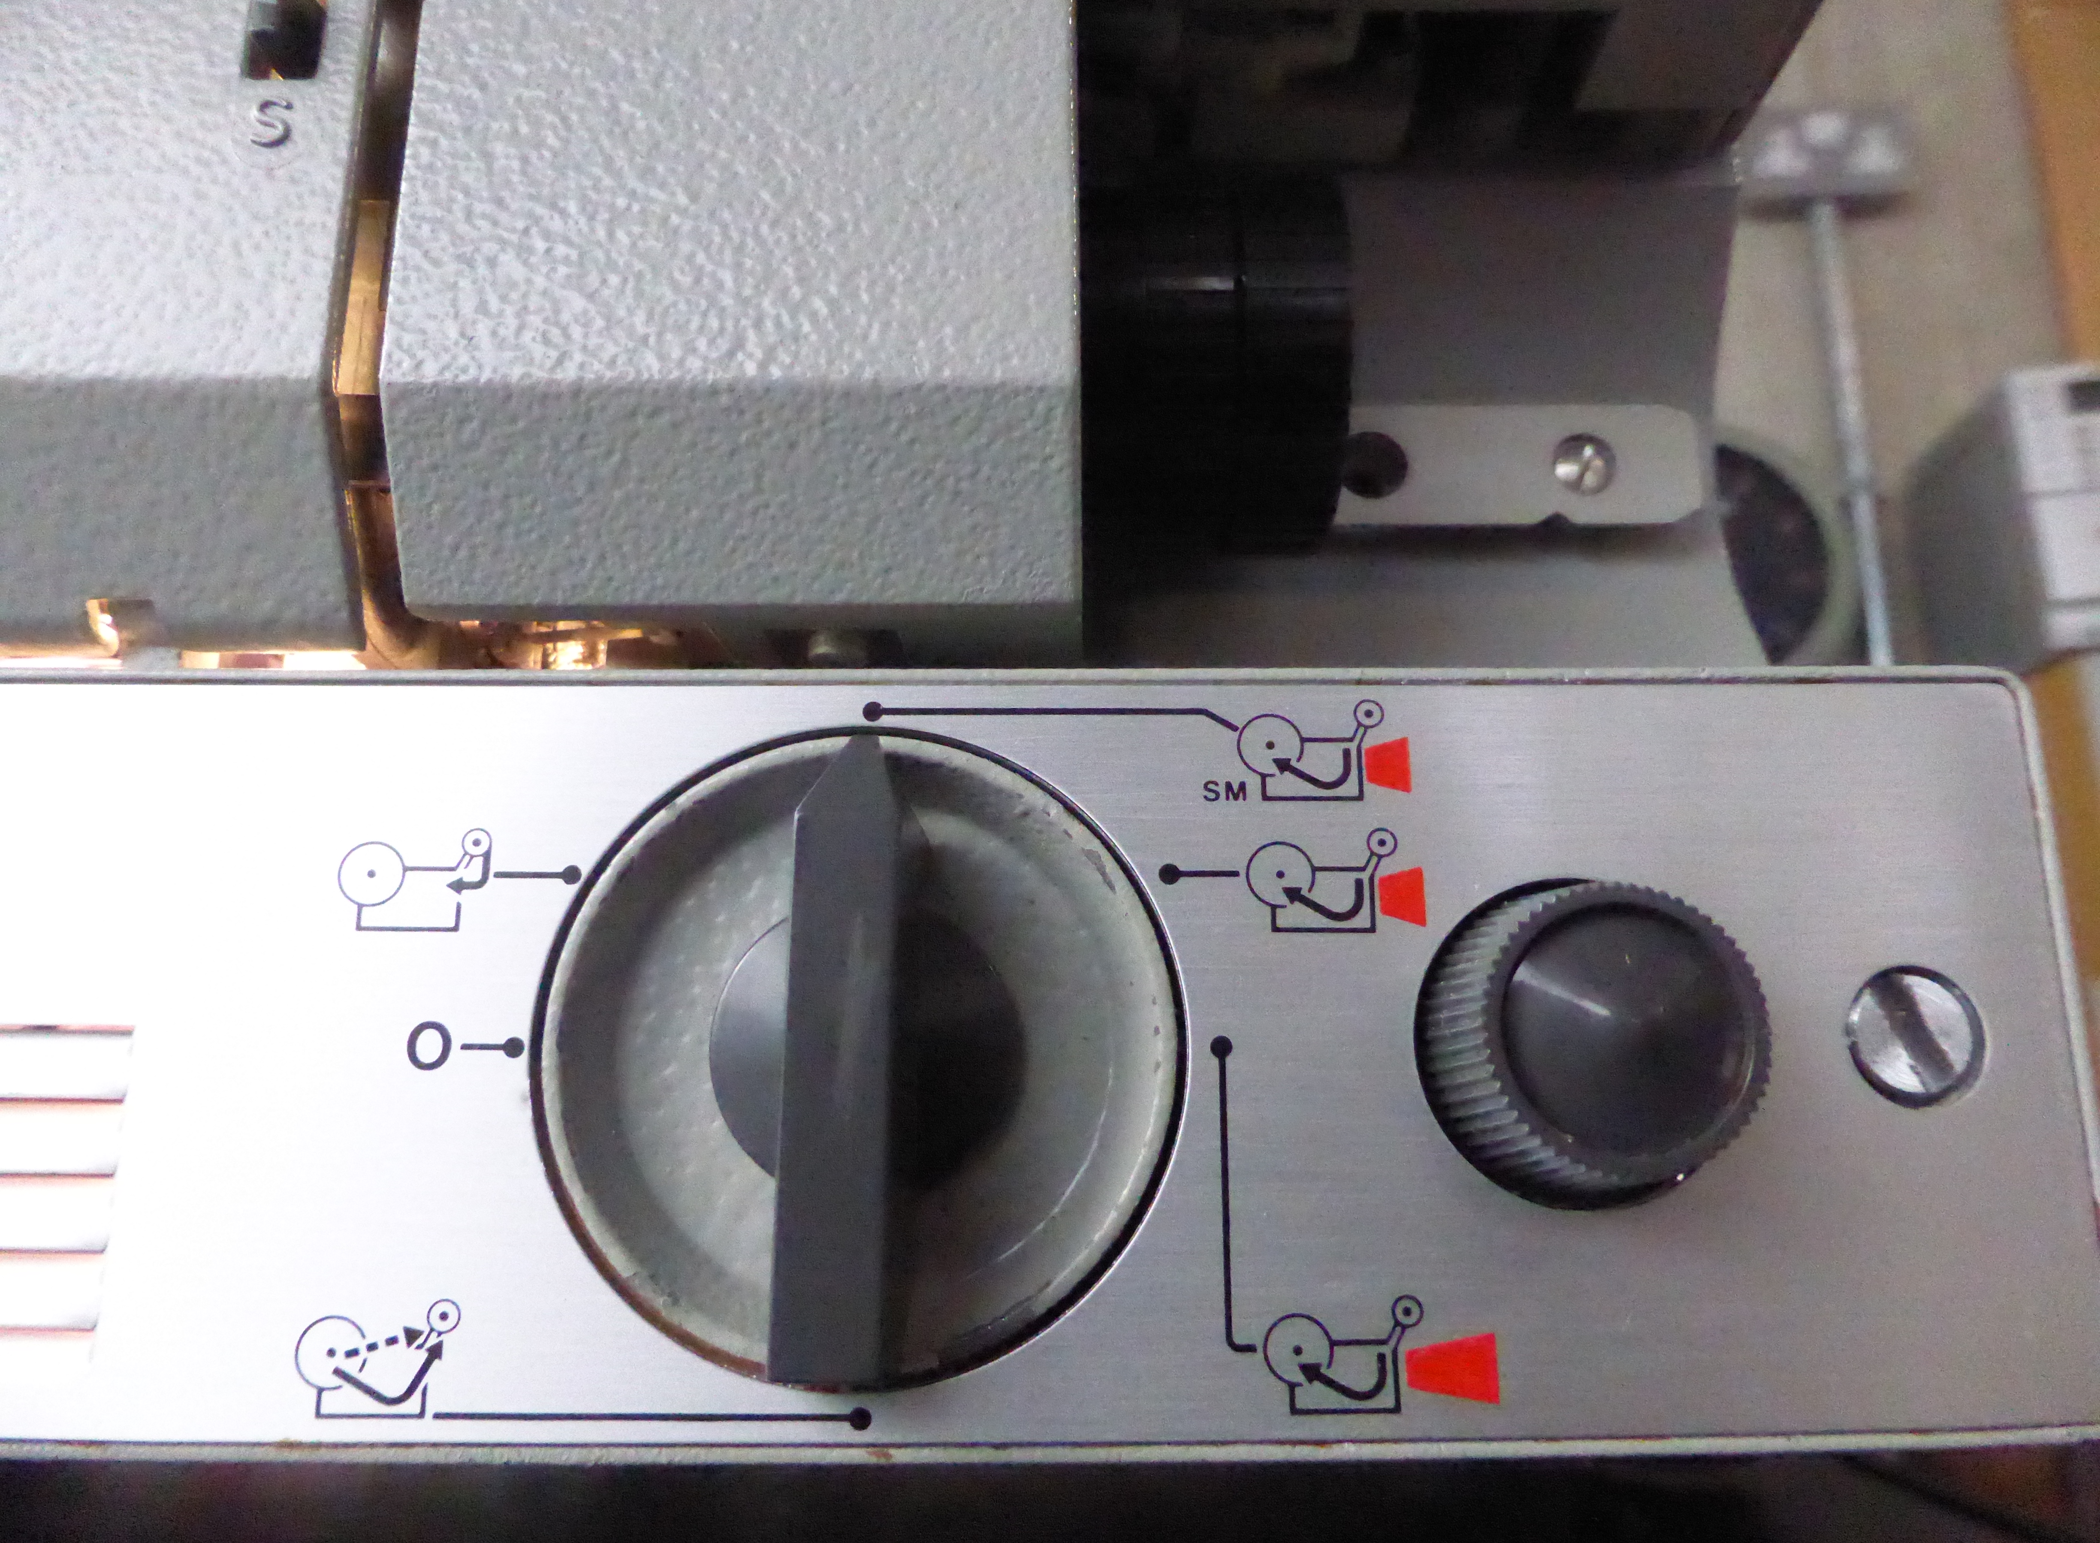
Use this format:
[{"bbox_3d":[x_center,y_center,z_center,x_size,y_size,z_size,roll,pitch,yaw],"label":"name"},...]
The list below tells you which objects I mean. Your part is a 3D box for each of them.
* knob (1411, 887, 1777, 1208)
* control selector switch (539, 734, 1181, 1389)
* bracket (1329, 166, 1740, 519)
[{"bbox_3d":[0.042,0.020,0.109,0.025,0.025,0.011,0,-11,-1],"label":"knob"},{"bbox_3d":[-0.015,0.021,0.107,0.050,0.050,0.019,0,-11,-1],"label":"control selector switch"},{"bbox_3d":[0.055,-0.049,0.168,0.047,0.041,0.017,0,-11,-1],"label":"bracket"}]

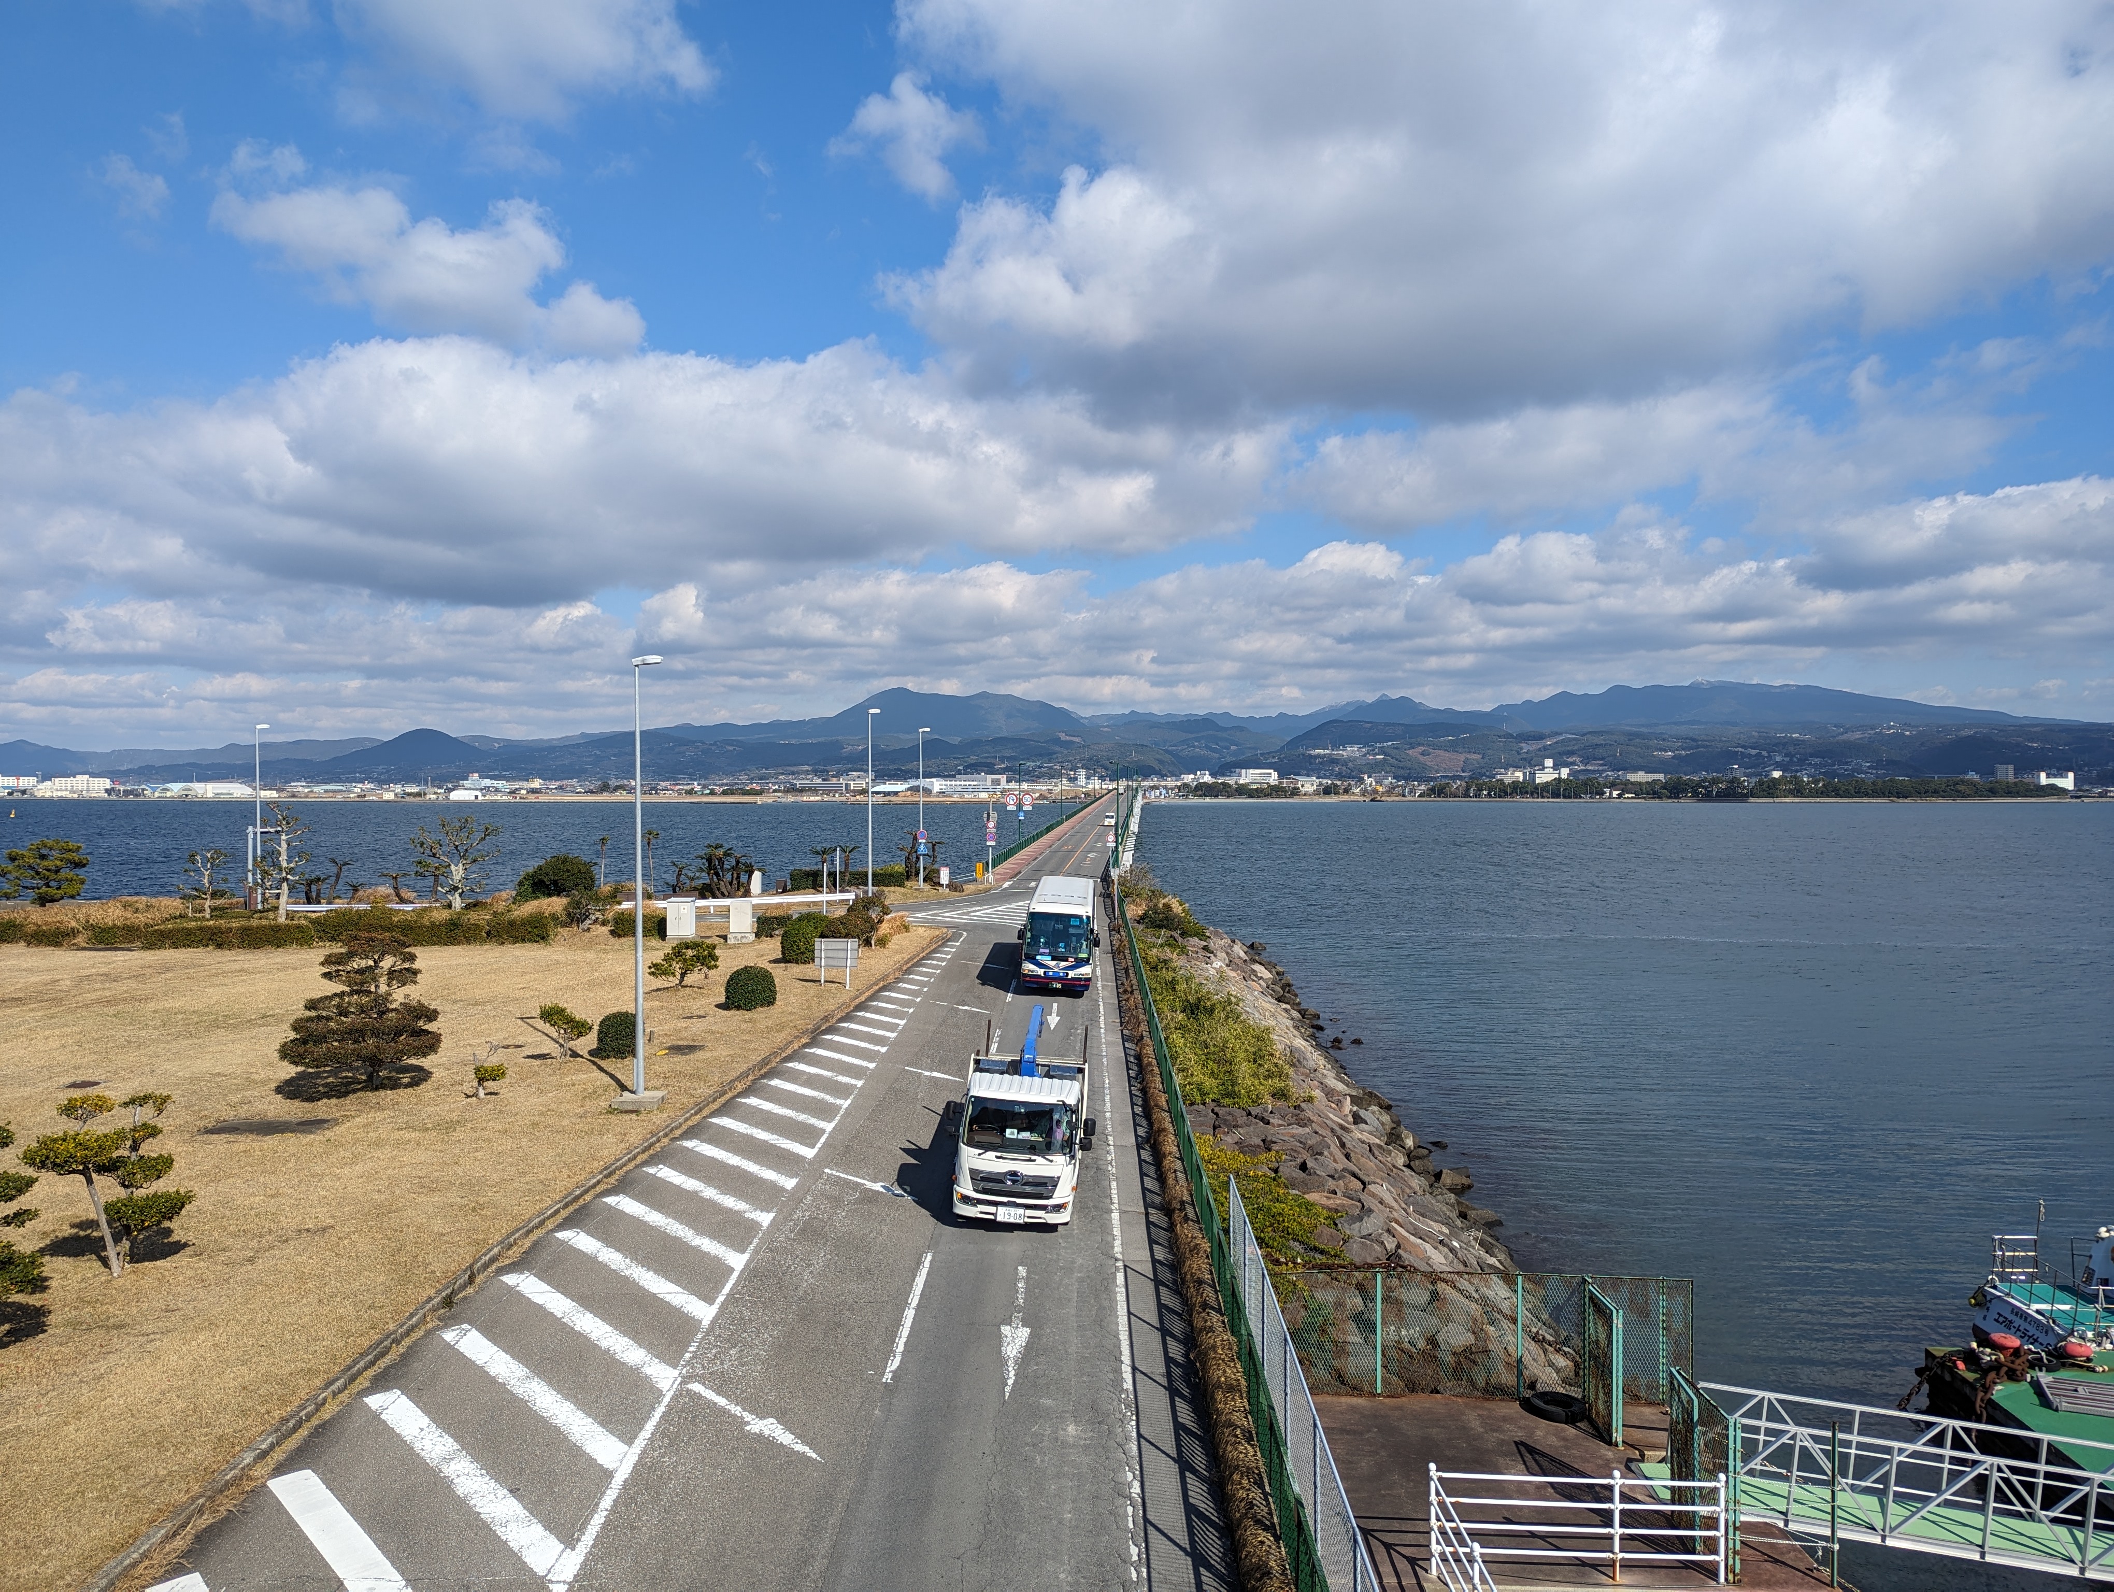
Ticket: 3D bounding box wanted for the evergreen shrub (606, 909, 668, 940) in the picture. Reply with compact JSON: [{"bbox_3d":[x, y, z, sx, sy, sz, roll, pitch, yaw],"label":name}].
[{"bbox_3d":[-19.947,6.126,69.800,2.750,1.200,1.500,0,0,0],"label":"evergreen shrub"}]

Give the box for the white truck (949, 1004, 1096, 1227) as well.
[{"bbox_3d":[-0.530,6.310,30.200,2.400,2.900,8.300,3,1,2],"label":"white truck"}]

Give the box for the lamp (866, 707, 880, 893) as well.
[{"bbox_3d":[-10.291,0.467,83.000,0.740,10.650,0.350,0,0,2],"label":"lamp"}]

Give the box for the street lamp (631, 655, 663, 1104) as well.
[{"bbox_3d":[-9.671,1.894,34.700,0.760,10.400,0.300,0,0,2],"label":"street lamp"}]

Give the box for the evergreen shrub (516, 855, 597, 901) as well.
[{"bbox_3d":[-30.000,5.030,88.000,4.600,3.000,4.000,0,0,0],"label":"evergreen shrub"}]

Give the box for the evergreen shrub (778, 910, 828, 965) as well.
[{"bbox_3d":[-10.295,5.873,60.000,2.050,1.950,2.000,0,0,0],"label":"evergreen shrub"}]

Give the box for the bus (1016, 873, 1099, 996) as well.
[{"bbox_3d":[0.250,5.380,58.400,2.520,3.330,11.900,3,2,1],"label":"bus"}]

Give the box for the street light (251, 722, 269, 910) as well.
[{"bbox_3d":[-44.862,1.214,83.000,0.800,10.450,0.350,0,0,2],"label":"street light"}]

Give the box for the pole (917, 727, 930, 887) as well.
[{"bbox_3d":[-8.551,0.748,95.000,0.780,10.300,0.350,0,0,2],"label":"pole"}]

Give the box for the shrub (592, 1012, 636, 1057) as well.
[{"bbox_3d":[-11.932,6.581,40.200,1.250,1.170,1.250,0,0,0],"label":"shrub"}]

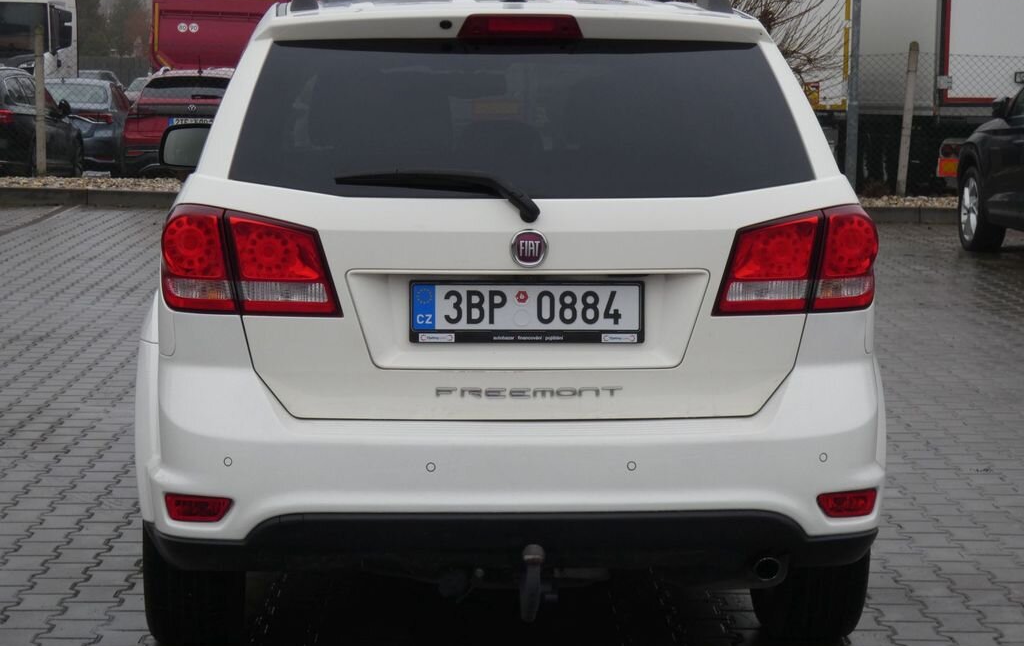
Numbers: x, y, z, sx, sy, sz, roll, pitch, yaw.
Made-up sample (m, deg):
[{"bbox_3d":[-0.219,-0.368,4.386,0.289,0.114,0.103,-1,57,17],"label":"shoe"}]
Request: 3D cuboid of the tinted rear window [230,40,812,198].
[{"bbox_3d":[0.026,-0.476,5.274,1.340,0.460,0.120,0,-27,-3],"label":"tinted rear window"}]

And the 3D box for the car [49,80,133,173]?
[{"bbox_3d":[-5.645,-2.458,29.192,1.800,1.440,4.650,0,7,-2],"label":"car"}]

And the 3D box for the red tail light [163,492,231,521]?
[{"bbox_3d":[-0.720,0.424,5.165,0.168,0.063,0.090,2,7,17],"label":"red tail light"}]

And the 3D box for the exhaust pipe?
[{"bbox_3d":[0.602,0.580,5.293,0.064,0.064,0.150,0,7,-3],"label":"exhaust pipe"}]

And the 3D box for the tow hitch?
[{"bbox_3d":[0.049,0.589,5.101,0.065,0.165,0.200,0,7,-3],"label":"tow hitch"}]

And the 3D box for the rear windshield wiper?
[{"bbox_3d":[-0.168,-0.285,5.069,0.470,0.125,0.070,0,-21,-3],"label":"rear windshield wiper"}]

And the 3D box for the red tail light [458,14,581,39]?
[{"bbox_3d":[0.020,-0.704,5.338,0.290,0.062,0.070,0,7,-3],"label":"red tail light"}]

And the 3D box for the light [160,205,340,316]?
[{"bbox_3d":[-0.594,-0.147,5.136,0.415,0.255,0.190,1,7,6],"label":"light"}]

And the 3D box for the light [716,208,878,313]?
[{"bbox_3d":[0.660,-0.149,5.207,0.415,0.255,0.190,-1,7,-12],"label":"light"}]

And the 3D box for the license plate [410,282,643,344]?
[{"bbox_3d":[0.035,-0.024,5.090,0.527,0.135,0.020,0,7,-3],"label":"license plate"}]

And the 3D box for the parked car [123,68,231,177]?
[{"bbox_3d":[-3.629,-2.388,27.874,1.770,1.540,4.200,0,7,1],"label":"parked car"}]

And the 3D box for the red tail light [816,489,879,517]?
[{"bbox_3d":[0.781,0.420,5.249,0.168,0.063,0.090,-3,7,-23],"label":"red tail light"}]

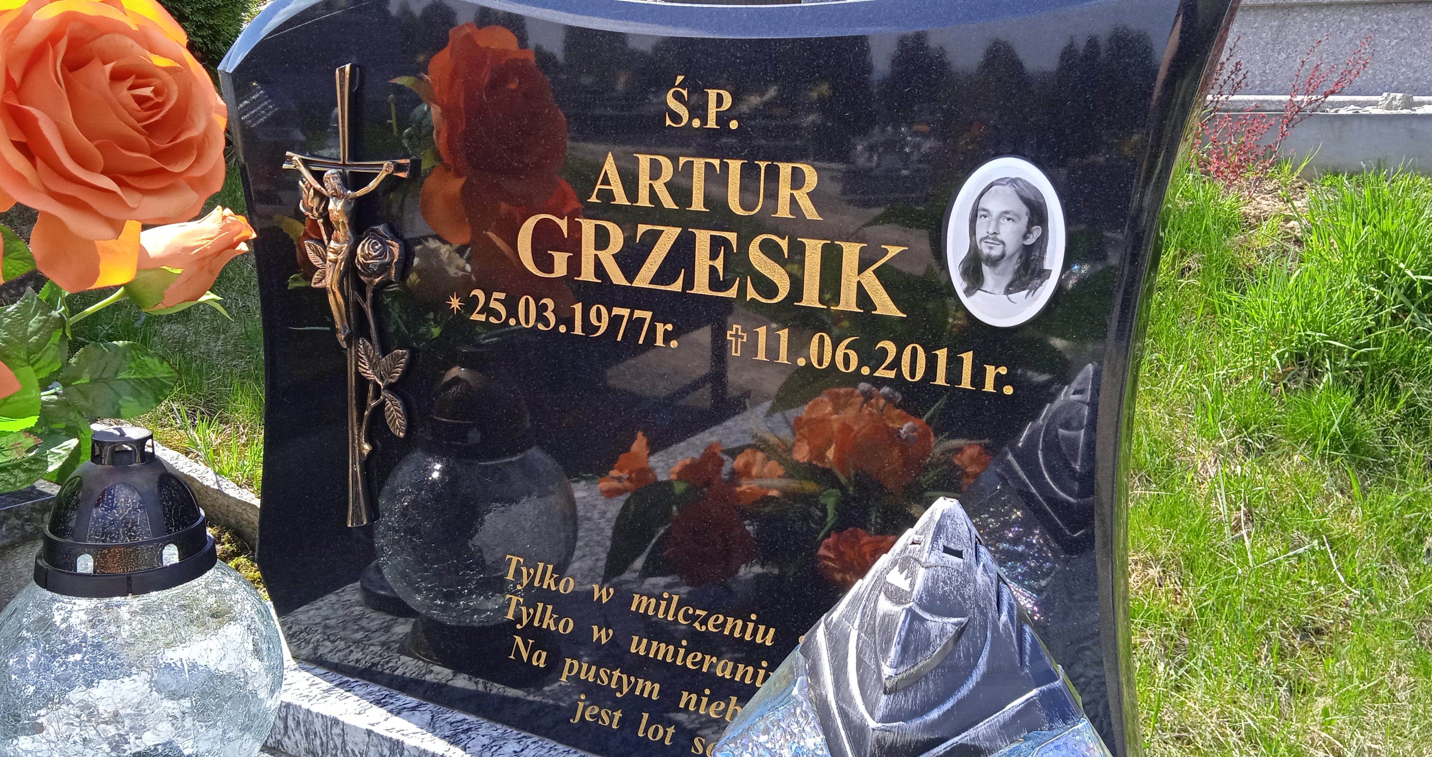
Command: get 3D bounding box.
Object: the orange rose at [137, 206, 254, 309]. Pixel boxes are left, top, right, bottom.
[{"bbox_3d":[-0.370,-0.085,0.820,0.090,0.057,0.057,-31,17,-6],"label":"orange rose"}]

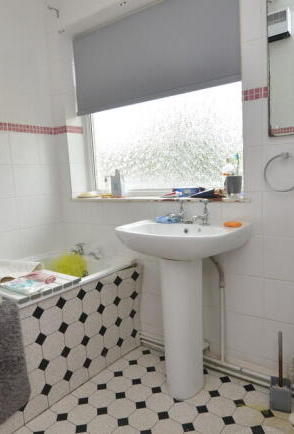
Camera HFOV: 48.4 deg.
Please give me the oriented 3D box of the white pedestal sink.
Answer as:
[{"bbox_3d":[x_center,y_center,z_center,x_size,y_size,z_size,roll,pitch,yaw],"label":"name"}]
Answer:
[{"bbox_3d":[0.154,0.436,1.596,0.570,0.770,0.399,2,9,36],"label":"white pedestal sink"}]

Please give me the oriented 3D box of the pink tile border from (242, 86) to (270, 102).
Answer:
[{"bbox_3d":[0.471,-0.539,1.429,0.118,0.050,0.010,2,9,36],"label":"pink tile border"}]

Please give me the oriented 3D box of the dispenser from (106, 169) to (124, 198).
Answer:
[{"bbox_3d":[-0.210,-0.215,2.100,0.105,0.177,0.068,-3,7,0],"label":"dispenser"}]

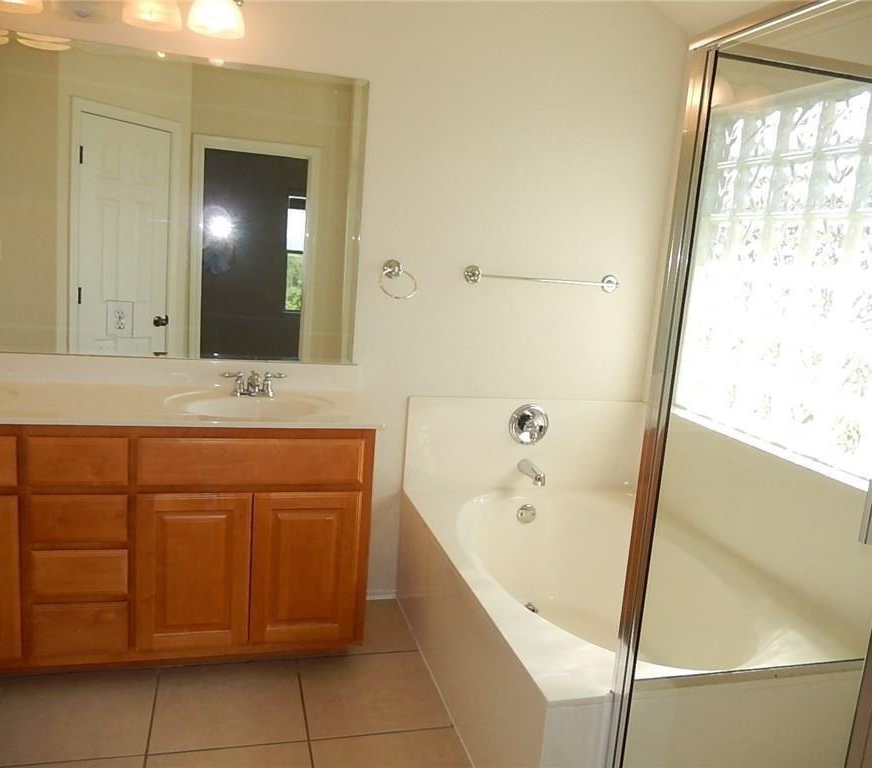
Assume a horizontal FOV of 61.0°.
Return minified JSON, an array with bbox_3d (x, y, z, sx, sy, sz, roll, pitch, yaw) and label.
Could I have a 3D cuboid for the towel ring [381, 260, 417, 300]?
[{"bbox_3d":[-0.147,-0.402,2.845,0.140,0.153,0.073,1,10,-15],"label":"towel ring"}]

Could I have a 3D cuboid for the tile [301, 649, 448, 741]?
[{"bbox_3d":[-0.216,1.026,2.464,0.442,0.010,0.453,1,10,-15],"label":"tile"}]

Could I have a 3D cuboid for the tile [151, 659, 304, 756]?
[{"bbox_3d":[-0.652,1.015,2.349,0.457,0.010,0.447,1,10,-15],"label":"tile"}]

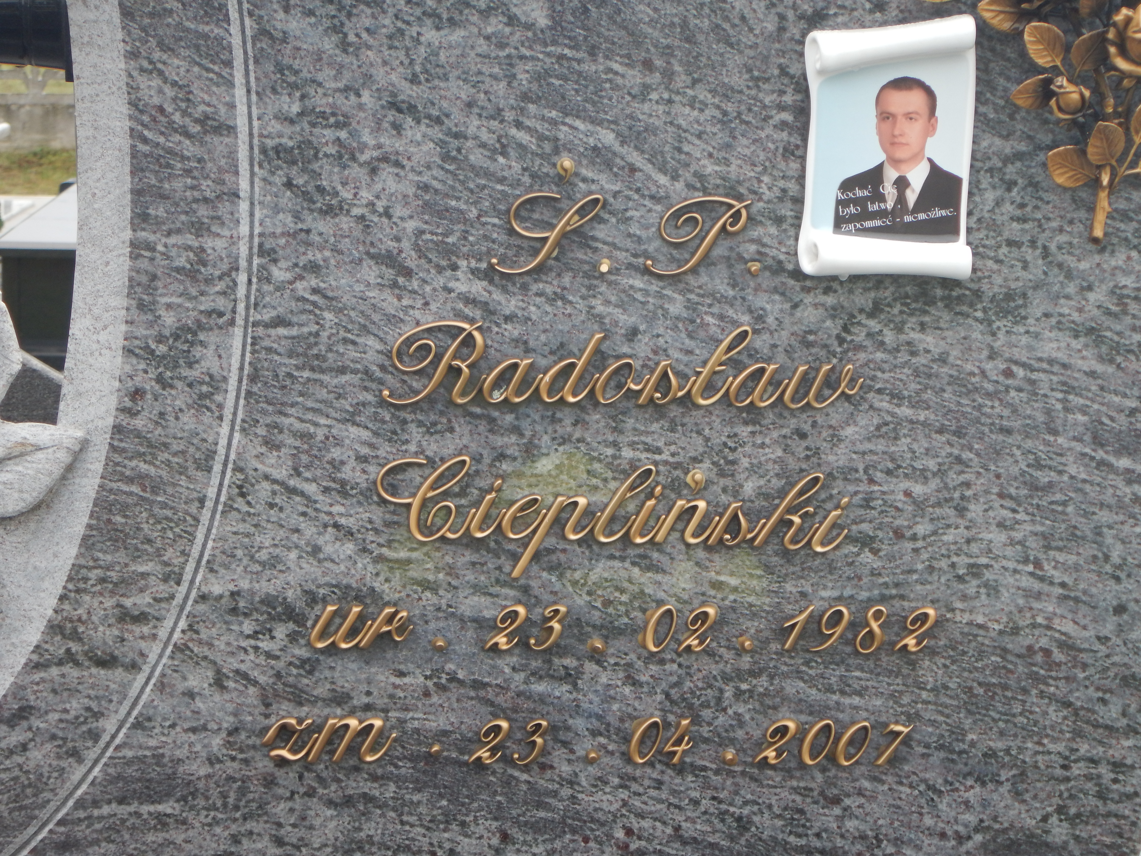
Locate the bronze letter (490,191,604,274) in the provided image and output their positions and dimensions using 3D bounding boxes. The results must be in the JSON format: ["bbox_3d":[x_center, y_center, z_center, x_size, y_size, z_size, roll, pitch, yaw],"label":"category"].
[{"bbox_3d":[-0.015,-0.122,2.474,0.071,0.050,0.008,2,10,5],"label":"bronze letter"}]

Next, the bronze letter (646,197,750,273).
[{"bbox_3d":[0.080,-0.120,2.466,0.065,0.047,0.008,2,10,5],"label":"bronze letter"}]

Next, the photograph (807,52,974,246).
[{"bbox_3d":[0.198,-0.172,2.444,0.099,0.116,0.014,2,10,5],"label":"photograph"}]

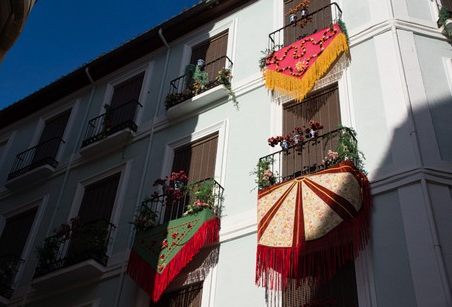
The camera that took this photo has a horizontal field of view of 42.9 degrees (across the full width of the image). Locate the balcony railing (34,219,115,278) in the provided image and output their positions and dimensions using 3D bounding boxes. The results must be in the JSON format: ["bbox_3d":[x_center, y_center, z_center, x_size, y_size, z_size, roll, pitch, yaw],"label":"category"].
[{"bbox_3d":[-3.284,2.141,12.450,1.874,0.973,0.369,-21,-47,27],"label":"balcony railing"}]

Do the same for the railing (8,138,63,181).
[{"bbox_3d":[-5.360,0.235,16.219,1.789,1.022,0.298,-21,-47,27],"label":"railing"}]

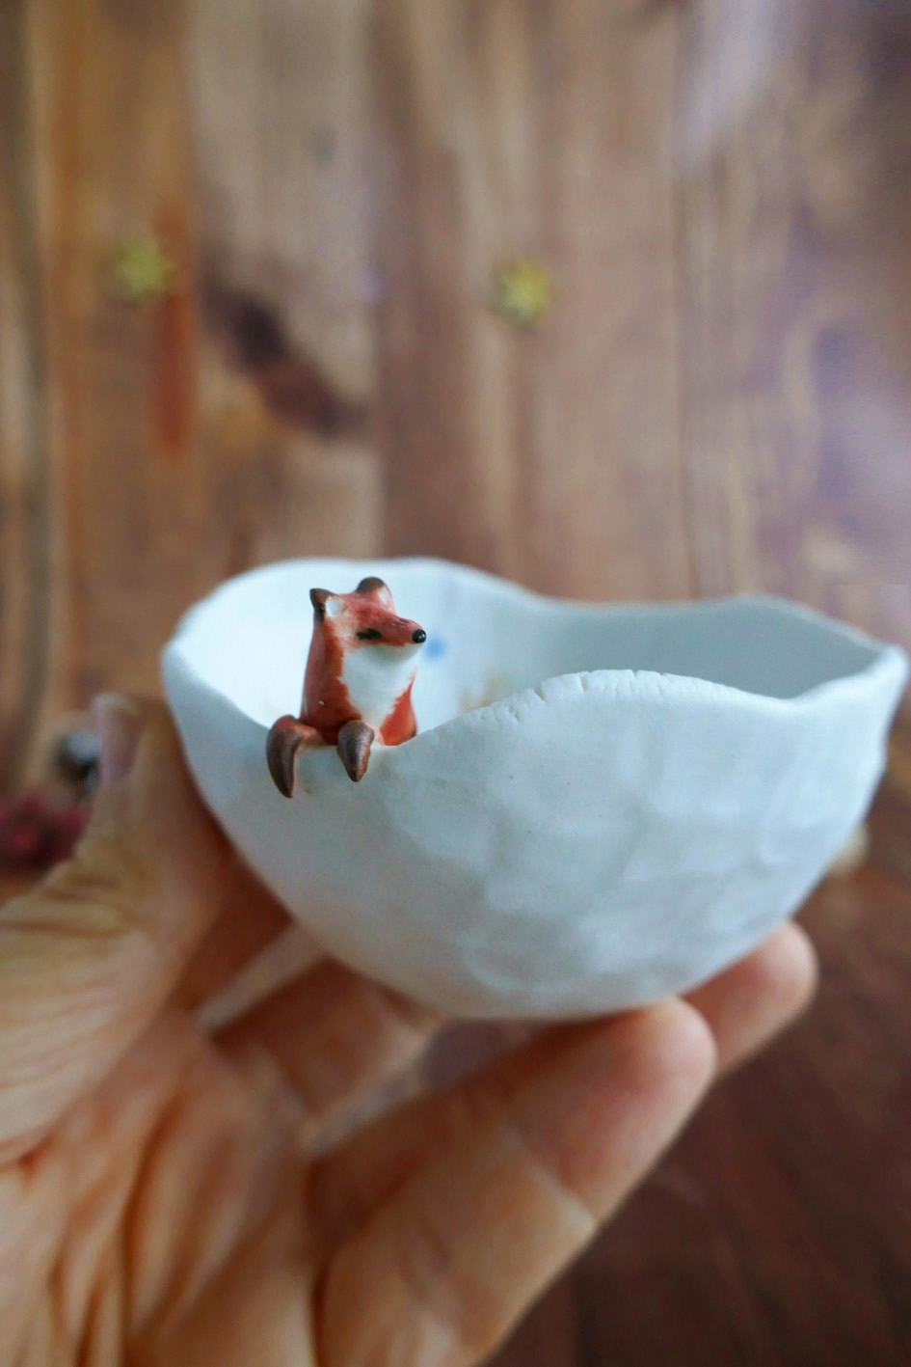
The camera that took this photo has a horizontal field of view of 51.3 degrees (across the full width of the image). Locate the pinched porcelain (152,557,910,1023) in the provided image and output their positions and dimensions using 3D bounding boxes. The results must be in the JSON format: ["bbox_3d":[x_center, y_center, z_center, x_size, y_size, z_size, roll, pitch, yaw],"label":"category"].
[{"bbox_3d":[0.010,0.012,0.124,0.087,0.055,0.087,0,12,0],"label":"pinched porcelain"}]

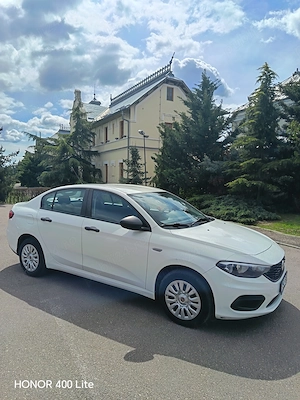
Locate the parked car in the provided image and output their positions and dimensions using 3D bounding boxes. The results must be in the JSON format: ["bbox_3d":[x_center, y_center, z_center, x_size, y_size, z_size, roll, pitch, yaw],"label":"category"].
[{"bbox_3d":[-0.334,0.524,4.402,4.530,1.490,1.820,4,4,32],"label":"parked car"}]

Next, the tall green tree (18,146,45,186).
[{"bbox_3d":[-9.322,-2.147,22.000,2.700,4.020,2.620,2,4,0],"label":"tall green tree"}]

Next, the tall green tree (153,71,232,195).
[{"bbox_3d":[2.559,-3.562,16.500,4.820,8.320,4.680,2,4,0],"label":"tall green tree"}]

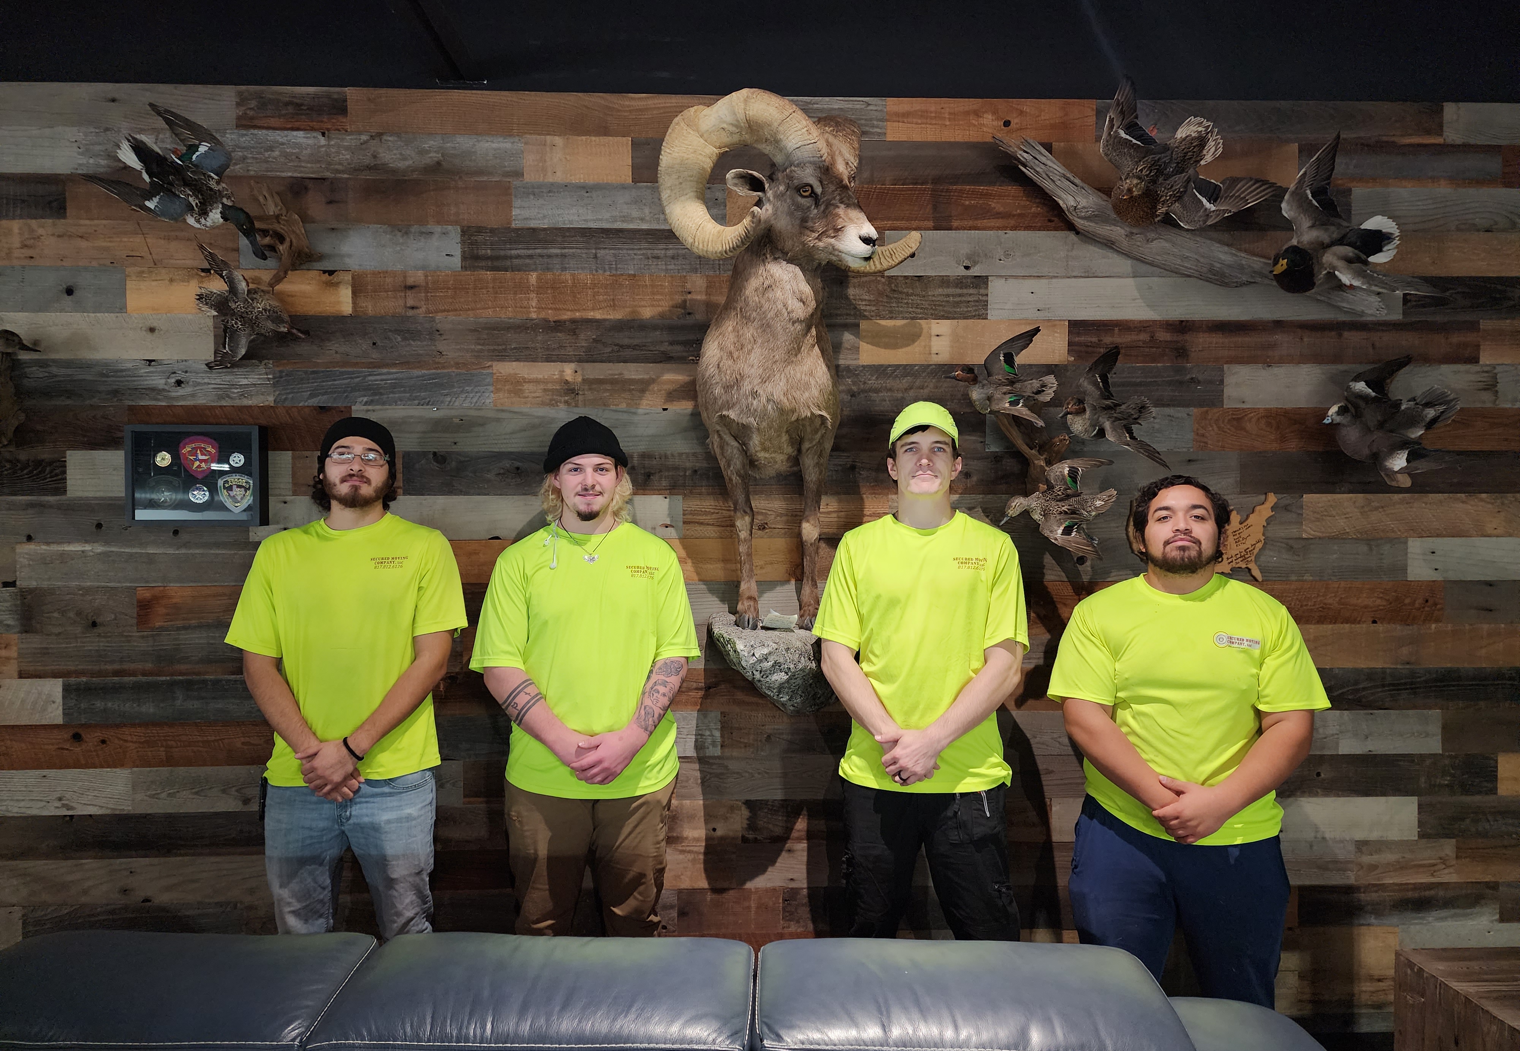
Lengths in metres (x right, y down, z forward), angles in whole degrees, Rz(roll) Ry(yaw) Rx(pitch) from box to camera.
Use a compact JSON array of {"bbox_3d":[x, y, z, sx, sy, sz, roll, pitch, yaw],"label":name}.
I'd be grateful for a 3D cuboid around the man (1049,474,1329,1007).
[{"bbox_3d":[0.943,0.714,2.259,0.605,1.652,0.420,0,1,12],"label":"man"}]

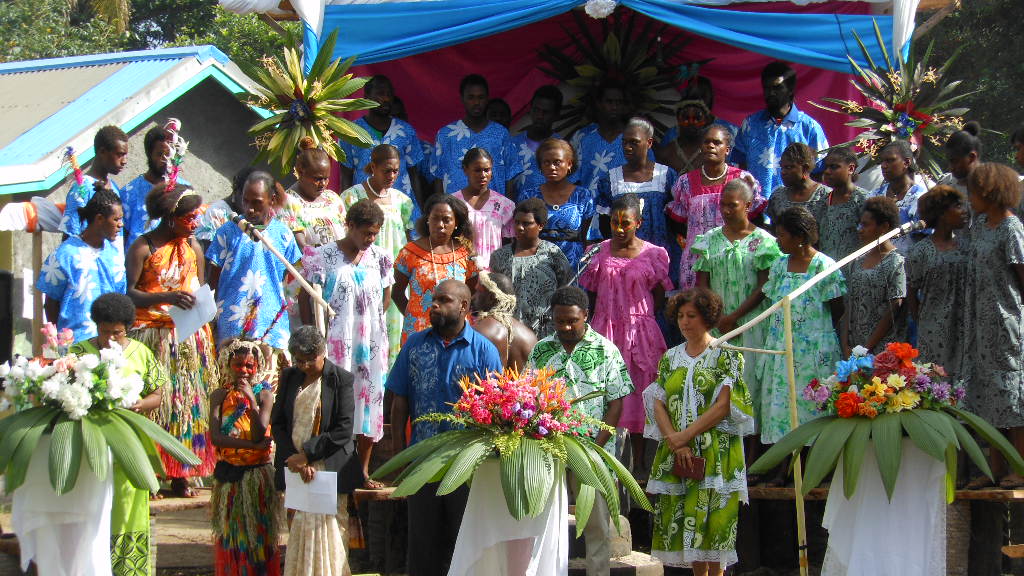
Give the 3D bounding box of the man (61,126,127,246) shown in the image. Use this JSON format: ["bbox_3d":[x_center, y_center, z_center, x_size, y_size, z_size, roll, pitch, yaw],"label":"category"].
[{"bbox_3d":[-2.296,-0.065,23.100,0.430,1.670,0.270,0,0,-38],"label":"man"}]

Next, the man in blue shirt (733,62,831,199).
[{"bbox_3d":[1.533,-0.448,23.900,0.540,1.700,0.320,0,0,14],"label":"man in blue shirt"}]

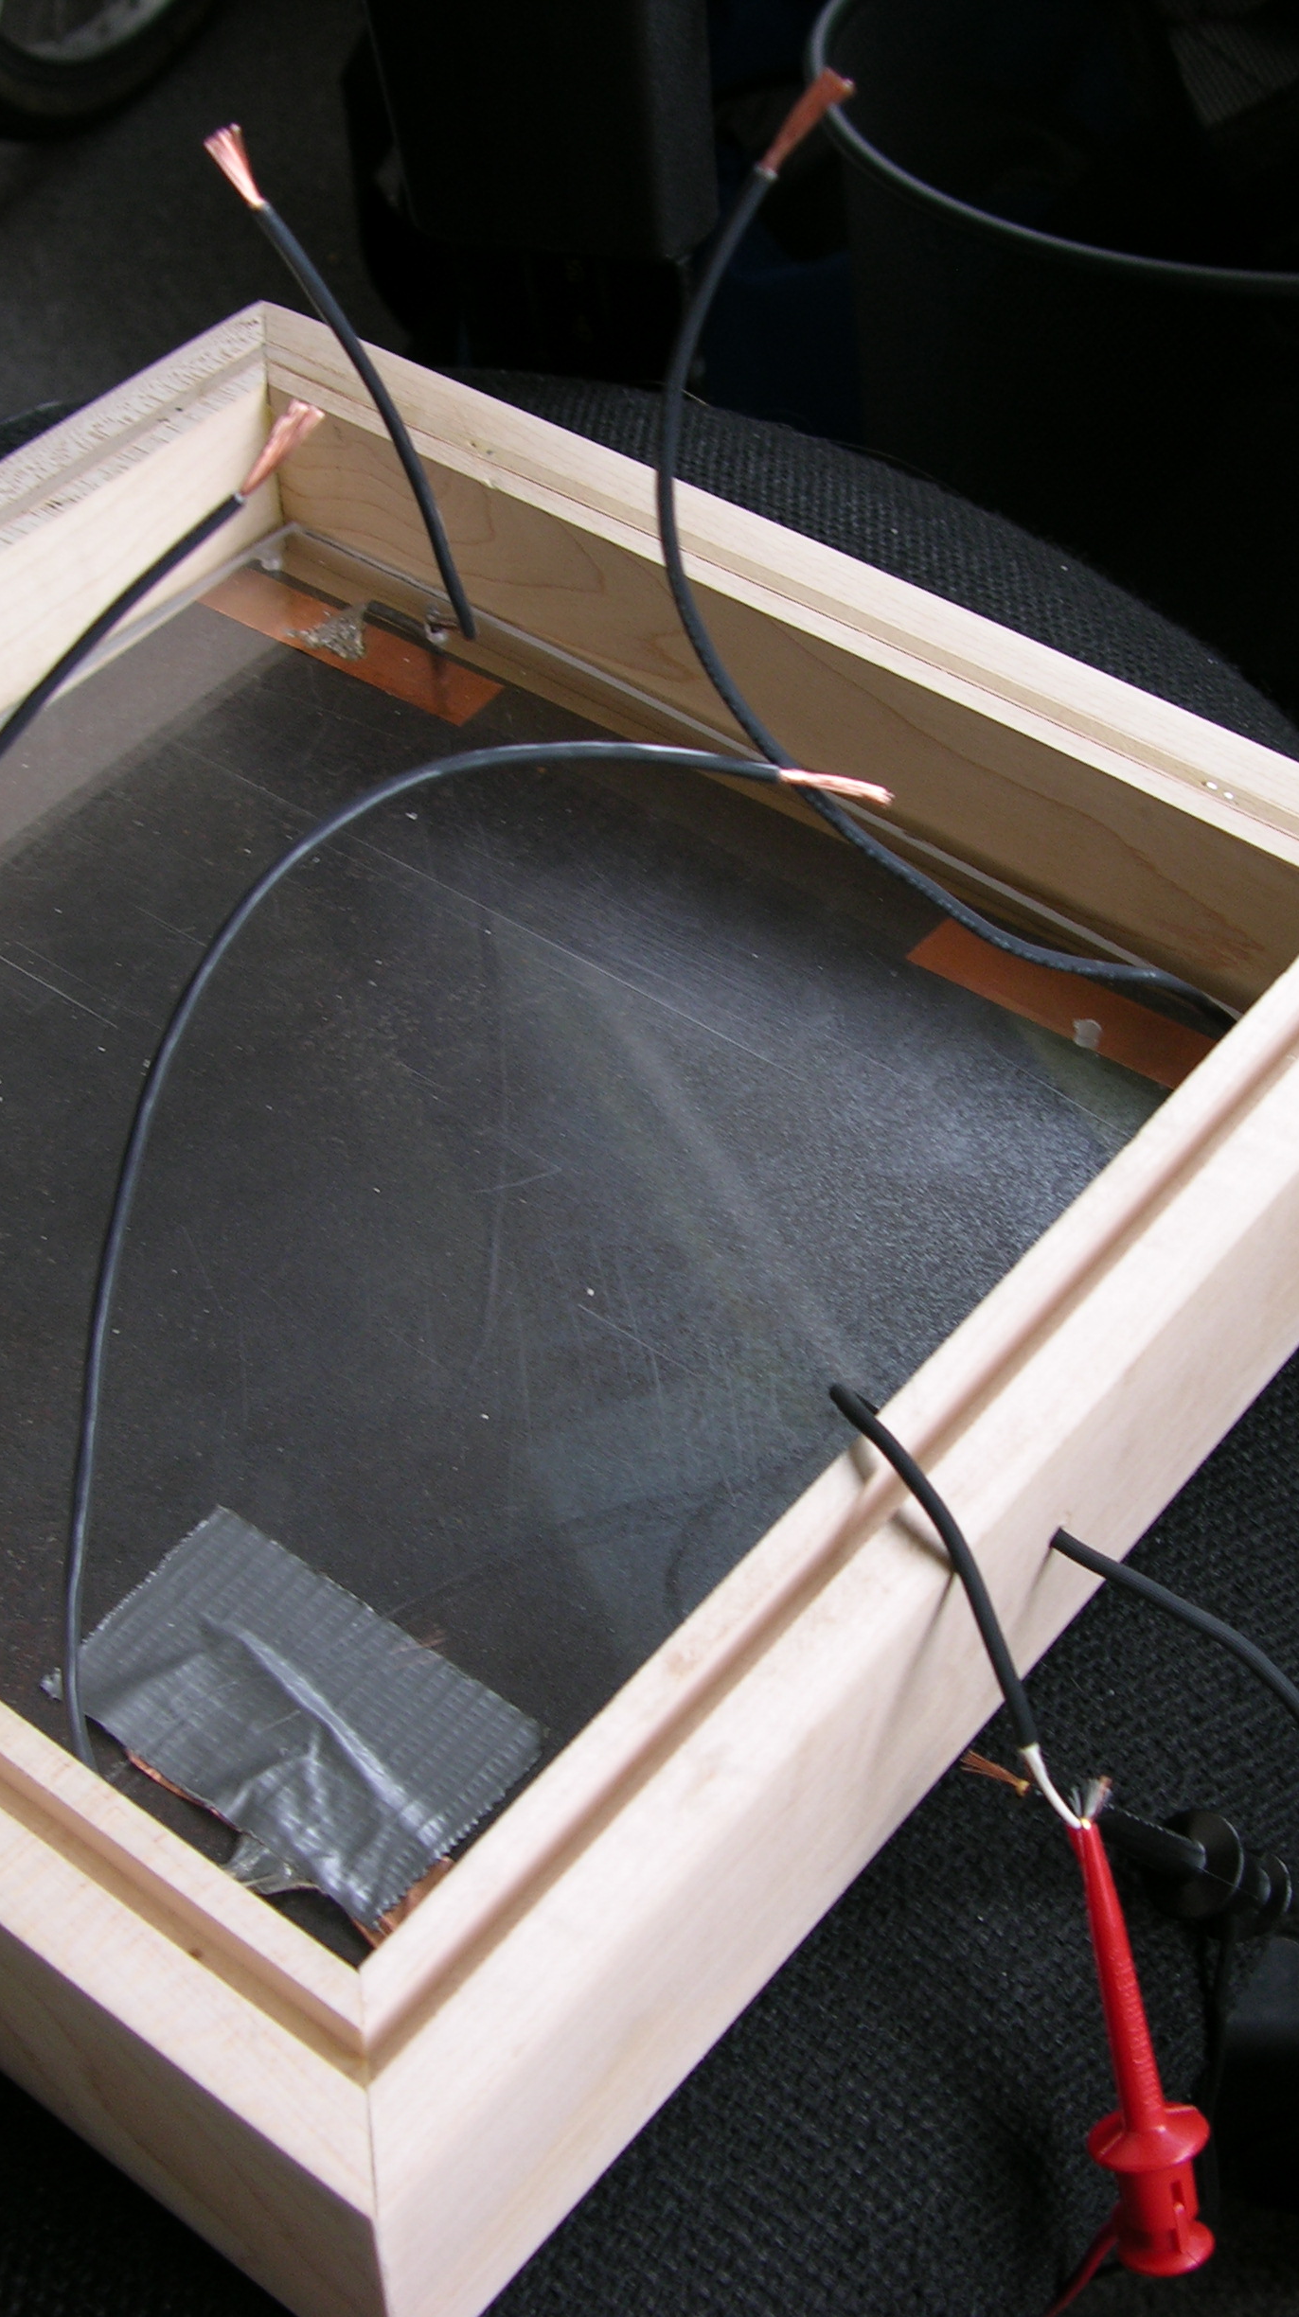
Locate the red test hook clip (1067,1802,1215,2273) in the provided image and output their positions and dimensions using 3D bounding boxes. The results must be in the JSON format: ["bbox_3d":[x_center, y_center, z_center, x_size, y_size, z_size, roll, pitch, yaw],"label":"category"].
[{"bbox_3d":[0.059,0.112,0.395,0.015,0.062,0.015,-14,12,-12],"label":"red test hook clip"}]

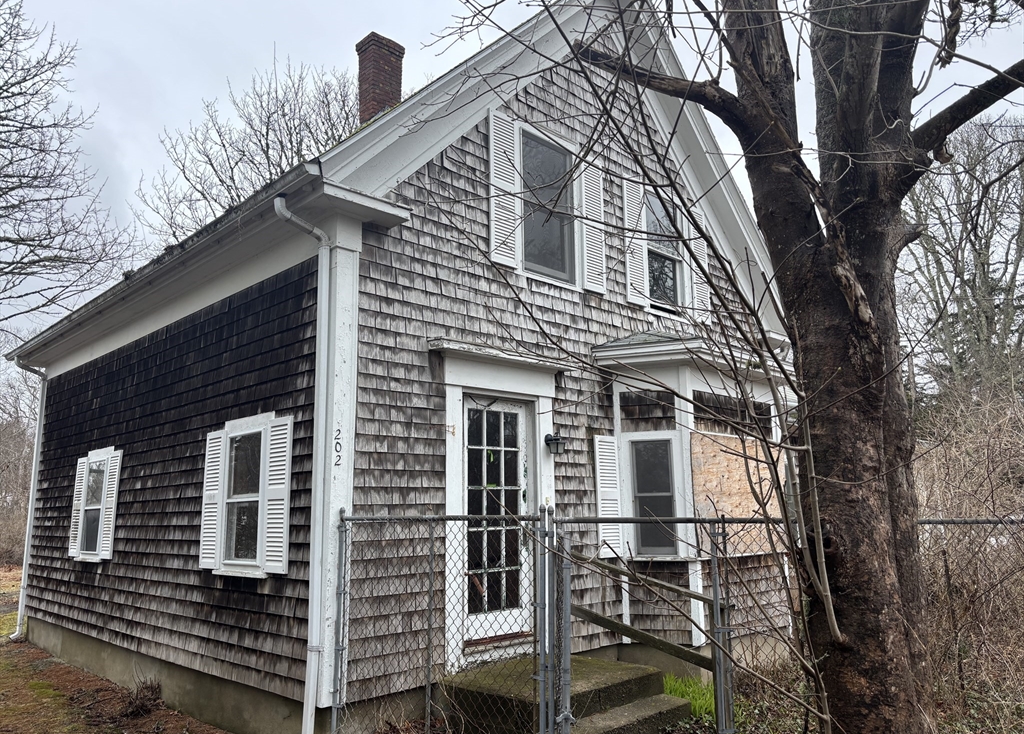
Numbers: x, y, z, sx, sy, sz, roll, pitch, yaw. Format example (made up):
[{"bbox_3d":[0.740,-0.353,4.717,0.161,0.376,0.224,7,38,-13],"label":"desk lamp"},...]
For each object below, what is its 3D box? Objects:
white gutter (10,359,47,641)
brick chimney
[{"bbox_3d":[-6.785,1.773,10.570,0.400,3.830,0.090,10,-15,-44],"label":"white gutter"},{"bbox_3d":[-2.060,-4.412,12.065,0.630,1.350,0.455,10,-15,-44],"label":"brick chimney"}]

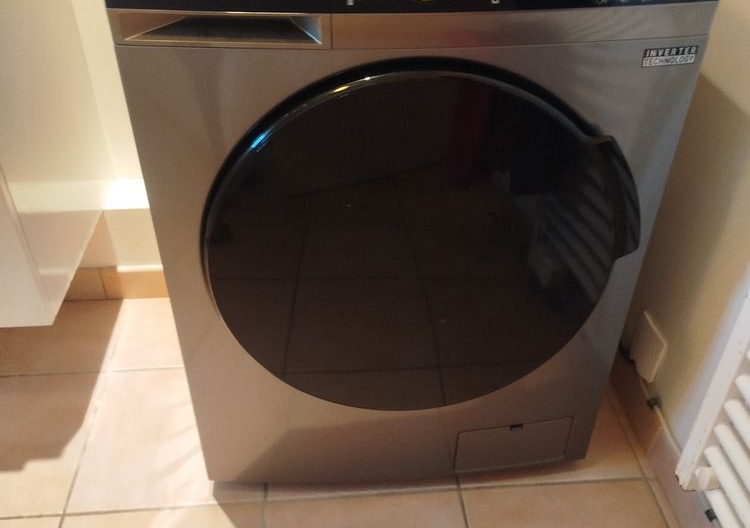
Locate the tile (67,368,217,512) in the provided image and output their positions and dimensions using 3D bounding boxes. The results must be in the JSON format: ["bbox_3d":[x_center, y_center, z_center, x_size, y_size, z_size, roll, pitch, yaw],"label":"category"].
[{"bbox_3d":[-0.335,0.290,1.197,0.302,0.012,0.302,-2,36,-4],"label":"tile"}]

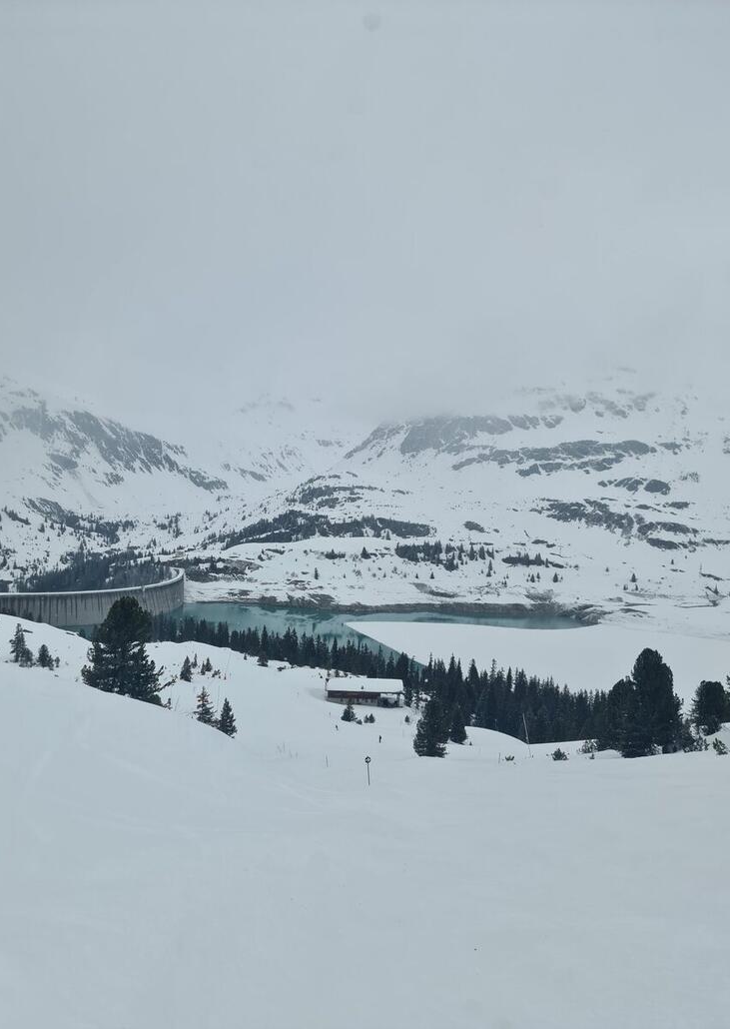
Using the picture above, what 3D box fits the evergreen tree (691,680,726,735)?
[{"bbox_3d":[48.548,27.308,105.000,5.080,7.820,5.080,0,2,0],"label":"evergreen tree"}]

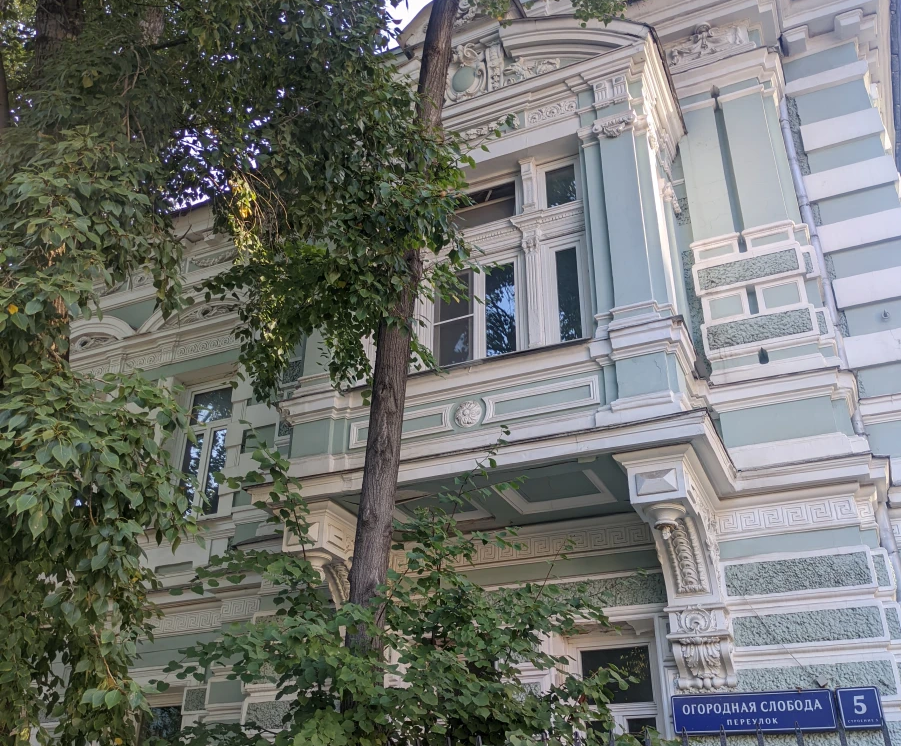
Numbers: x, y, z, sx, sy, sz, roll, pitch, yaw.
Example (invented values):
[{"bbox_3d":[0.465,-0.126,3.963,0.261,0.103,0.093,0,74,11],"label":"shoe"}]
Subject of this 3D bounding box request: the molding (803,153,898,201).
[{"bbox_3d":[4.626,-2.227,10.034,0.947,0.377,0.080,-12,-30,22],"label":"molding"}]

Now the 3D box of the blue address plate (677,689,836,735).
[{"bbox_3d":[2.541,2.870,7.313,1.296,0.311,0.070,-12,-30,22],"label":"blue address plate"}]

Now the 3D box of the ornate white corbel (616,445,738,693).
[{"bbox_3d":[1.949,1.696,7.292,0.635,1.635,1.620,-12,-30,22],"label":"ornate white corbel"}]

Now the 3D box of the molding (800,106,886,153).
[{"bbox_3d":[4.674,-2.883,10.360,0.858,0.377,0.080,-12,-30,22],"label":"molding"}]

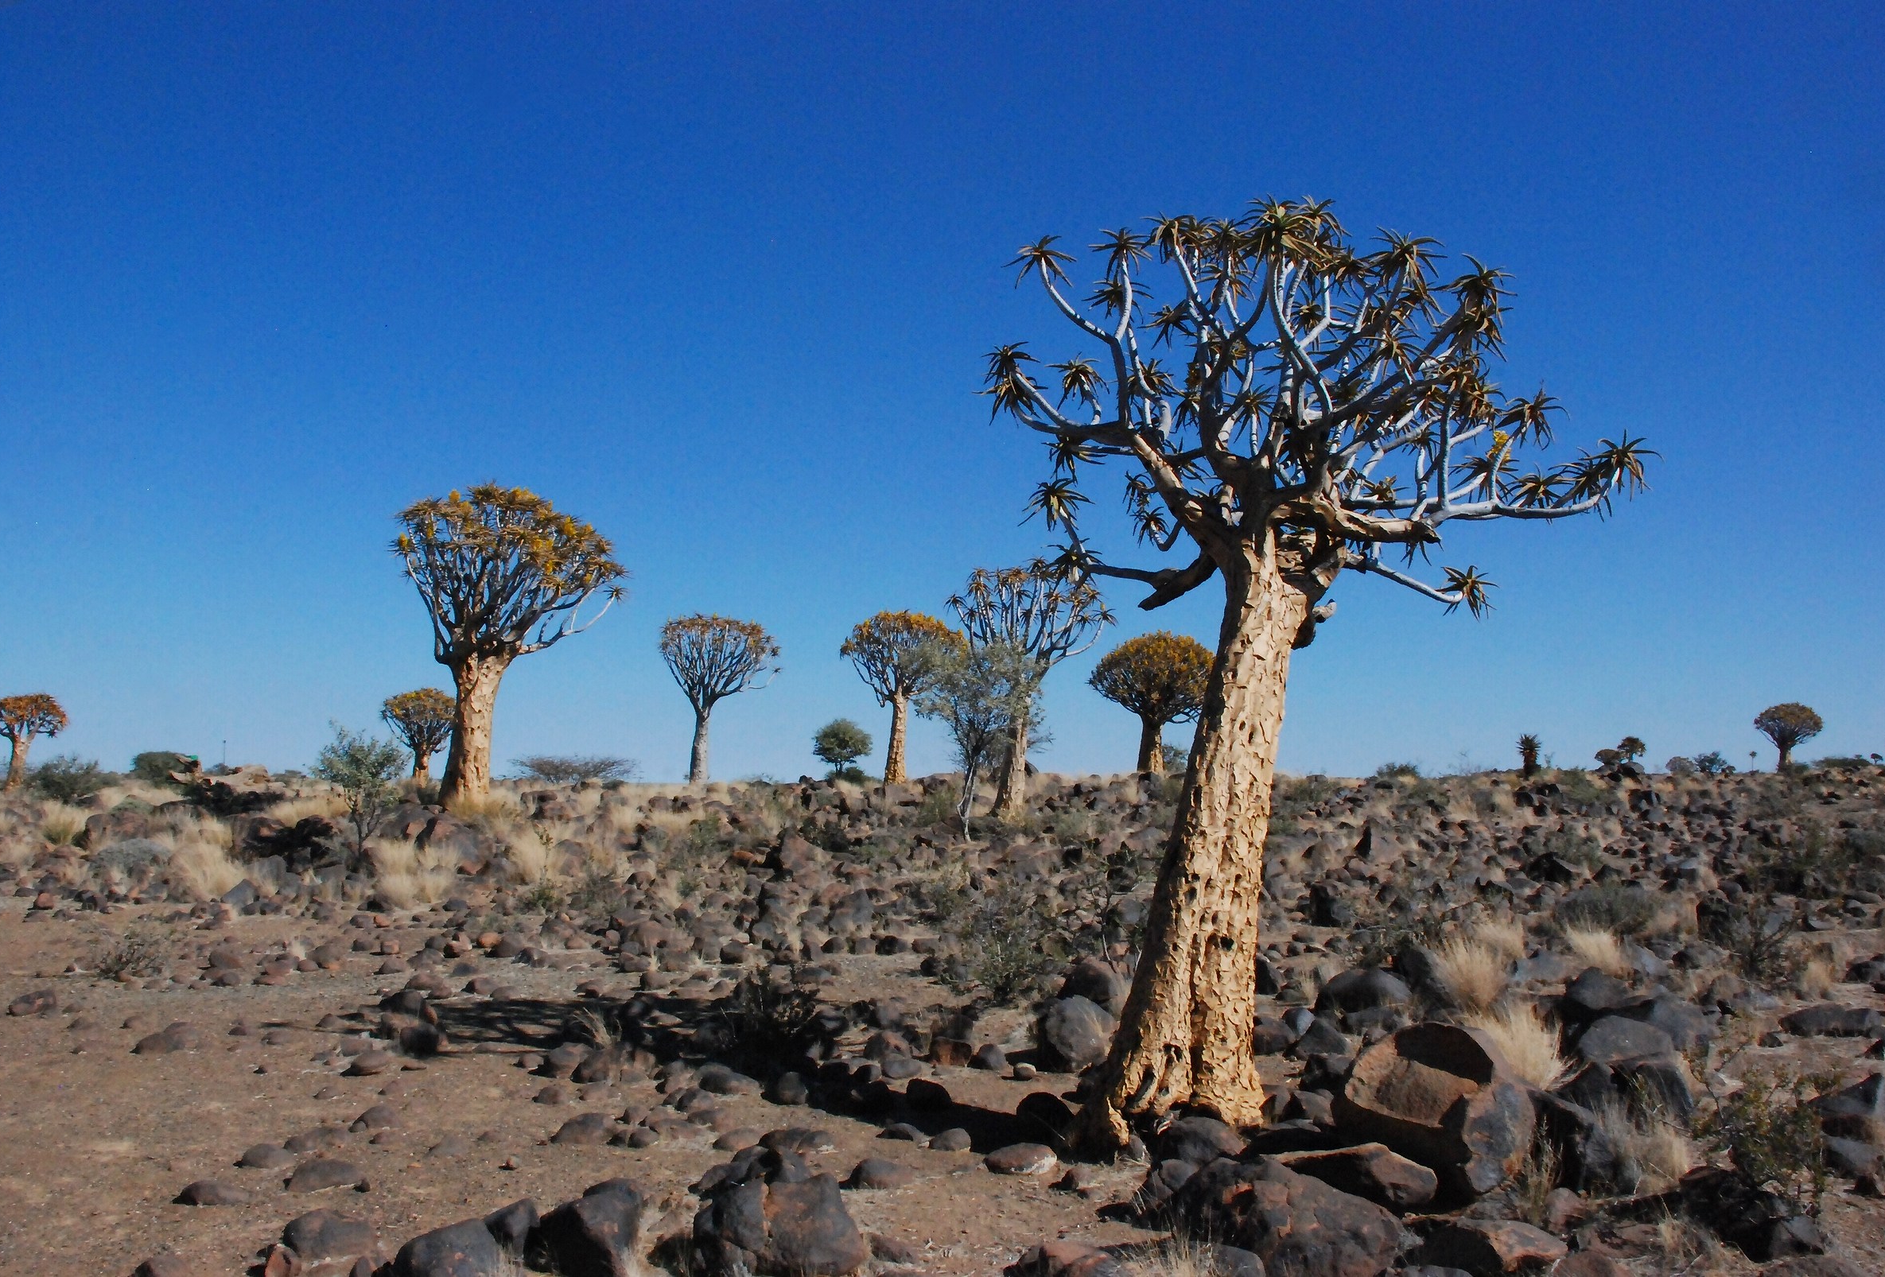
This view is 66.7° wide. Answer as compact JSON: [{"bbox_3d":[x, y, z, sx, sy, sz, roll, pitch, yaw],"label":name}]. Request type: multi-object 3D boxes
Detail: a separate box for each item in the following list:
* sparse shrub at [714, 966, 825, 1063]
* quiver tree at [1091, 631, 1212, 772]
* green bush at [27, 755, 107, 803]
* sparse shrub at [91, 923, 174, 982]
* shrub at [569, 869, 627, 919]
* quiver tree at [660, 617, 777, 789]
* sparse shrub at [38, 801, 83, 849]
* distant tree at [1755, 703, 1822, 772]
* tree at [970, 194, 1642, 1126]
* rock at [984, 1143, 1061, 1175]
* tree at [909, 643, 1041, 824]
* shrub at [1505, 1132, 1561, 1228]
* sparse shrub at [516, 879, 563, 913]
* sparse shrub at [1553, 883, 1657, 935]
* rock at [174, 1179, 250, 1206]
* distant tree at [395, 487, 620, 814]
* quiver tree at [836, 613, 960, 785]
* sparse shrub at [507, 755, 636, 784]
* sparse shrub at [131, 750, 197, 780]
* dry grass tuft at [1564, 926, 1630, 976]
[{"bbox_3d":[-1.062,2.311,8.800,0.687,0.595,0.620,0,-5,0],"label":"sparse shrub"},{"bbox_3d":[4.917,1.556,34.000,2.936,3.465,2.936,0,-6,0],"label":"quiver tree"},{"bbox_3d":[-15.880,2.542,26.000,1.434,0.865,1.362,0,-6,0],"label":"green bush"},{"bbox_3d":[-6.441,2.502,11.400,0.652,0.474,0.580,0,-5,0],"label":"sparse shrub"},{"bbox_3d":[-3.372,2.490,14.000,0.583,0.495,0.524,0,-6,0],"label":"shrub"},{"bbox_3d":[-5.133,1.441,33.000,2.747,3.913,2.747,0,-6,0],"label":"quiver tree"},{"bbox_3d":[-11.683,2.460,19.000,0.613,0.613,0.582,0,-6,0],"label":"sparse shrub"},{"bbox_3d":[44.246,5.226,75.000,3.500,3.700,3.400,0,-5,0],"label":"distant tree"},{"bbox_3d":[1.888,0.183,7.200,3.300,4.650,3.000,0,-5,0],"label":"tree"},{"bbox_3d":[0.353,2.311,6.350,0.330,0.128,0.260,0,-5,0],"label":"rock"},{"bbox_3d":[0.428,1.183,17.500,1.600,2.400,1.550,0,-5,0],"label":"tree"},{"bbox_3d":[2.058,1.888,5.000,0.200,0.330,0.200,0,-5,0],"label":"shrub"},{"bbox_3d":[-3.989,2.555,14.200,0.458,0.325,0.435,0,-6,0],"label":"sparse shrub"},{"bbox_3d":[6.006,2.454,13.000,0.933,0.473,0.800,0,-5,0],"label":"sparse shrub"},{"bbox_3d":[-3.008,2.283,5.900,0.291,0.097,0.240,0,-5,0],"label":"rock"},{"bbox_3d":[-6.487,0.112,21.500,3.467,4.875,3.300,0,-5,0],"label":"distant tree"},{"bbox_3d":[-0.882,1.331,32.000,2.797,3.861,2.797,0,-6,0],"label":"quiver tree"},{"bbox_3d":[-11.588,4.142,45.000,4.027,0.983,3.221,0,-6,0],"label":"sparse shrub"},{"bbox_3d":[-26.045,4.268,48.000,2.197,1.048,2.100,0,-5,0],"label":"sparse shrub"},{"bbox_3d":[4.471,2.146,9.800,0.440,0.360,0.420,0,-5,0],"label":"dry grass tuft"}]

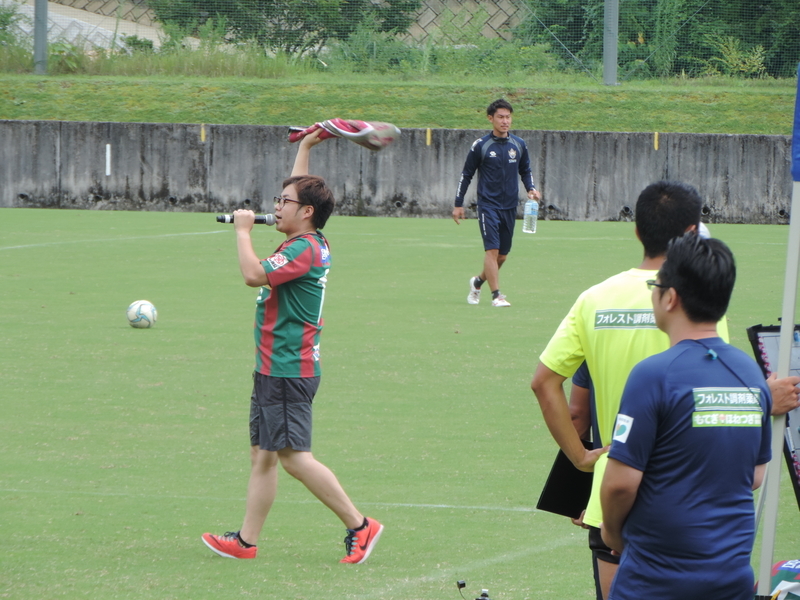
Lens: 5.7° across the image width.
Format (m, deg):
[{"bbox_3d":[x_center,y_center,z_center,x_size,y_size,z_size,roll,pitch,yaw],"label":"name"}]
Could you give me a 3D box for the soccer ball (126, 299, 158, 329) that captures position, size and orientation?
[{"bbox_3d":[-1.893,0.111,59.300,0.220,0.220,0.220,1,2,0],"label":"soccer ball"}]

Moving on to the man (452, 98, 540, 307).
[{"bbox_3d":[0.786,-0.794,65.900,0.660,1.700,0.600,0,2,-21],"label":"man"}]

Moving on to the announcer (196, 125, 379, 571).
[{"bbox_3d":[-0.453,0.190,33.800,0.740,1.820,0.560,1,2,10],"label":"announcer"}]

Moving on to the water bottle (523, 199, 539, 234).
[{"bbox_3d":[1.064,-0.692,65.800,0.105,0.305,0.100,5,2,-11],"label":"water bottle"}]

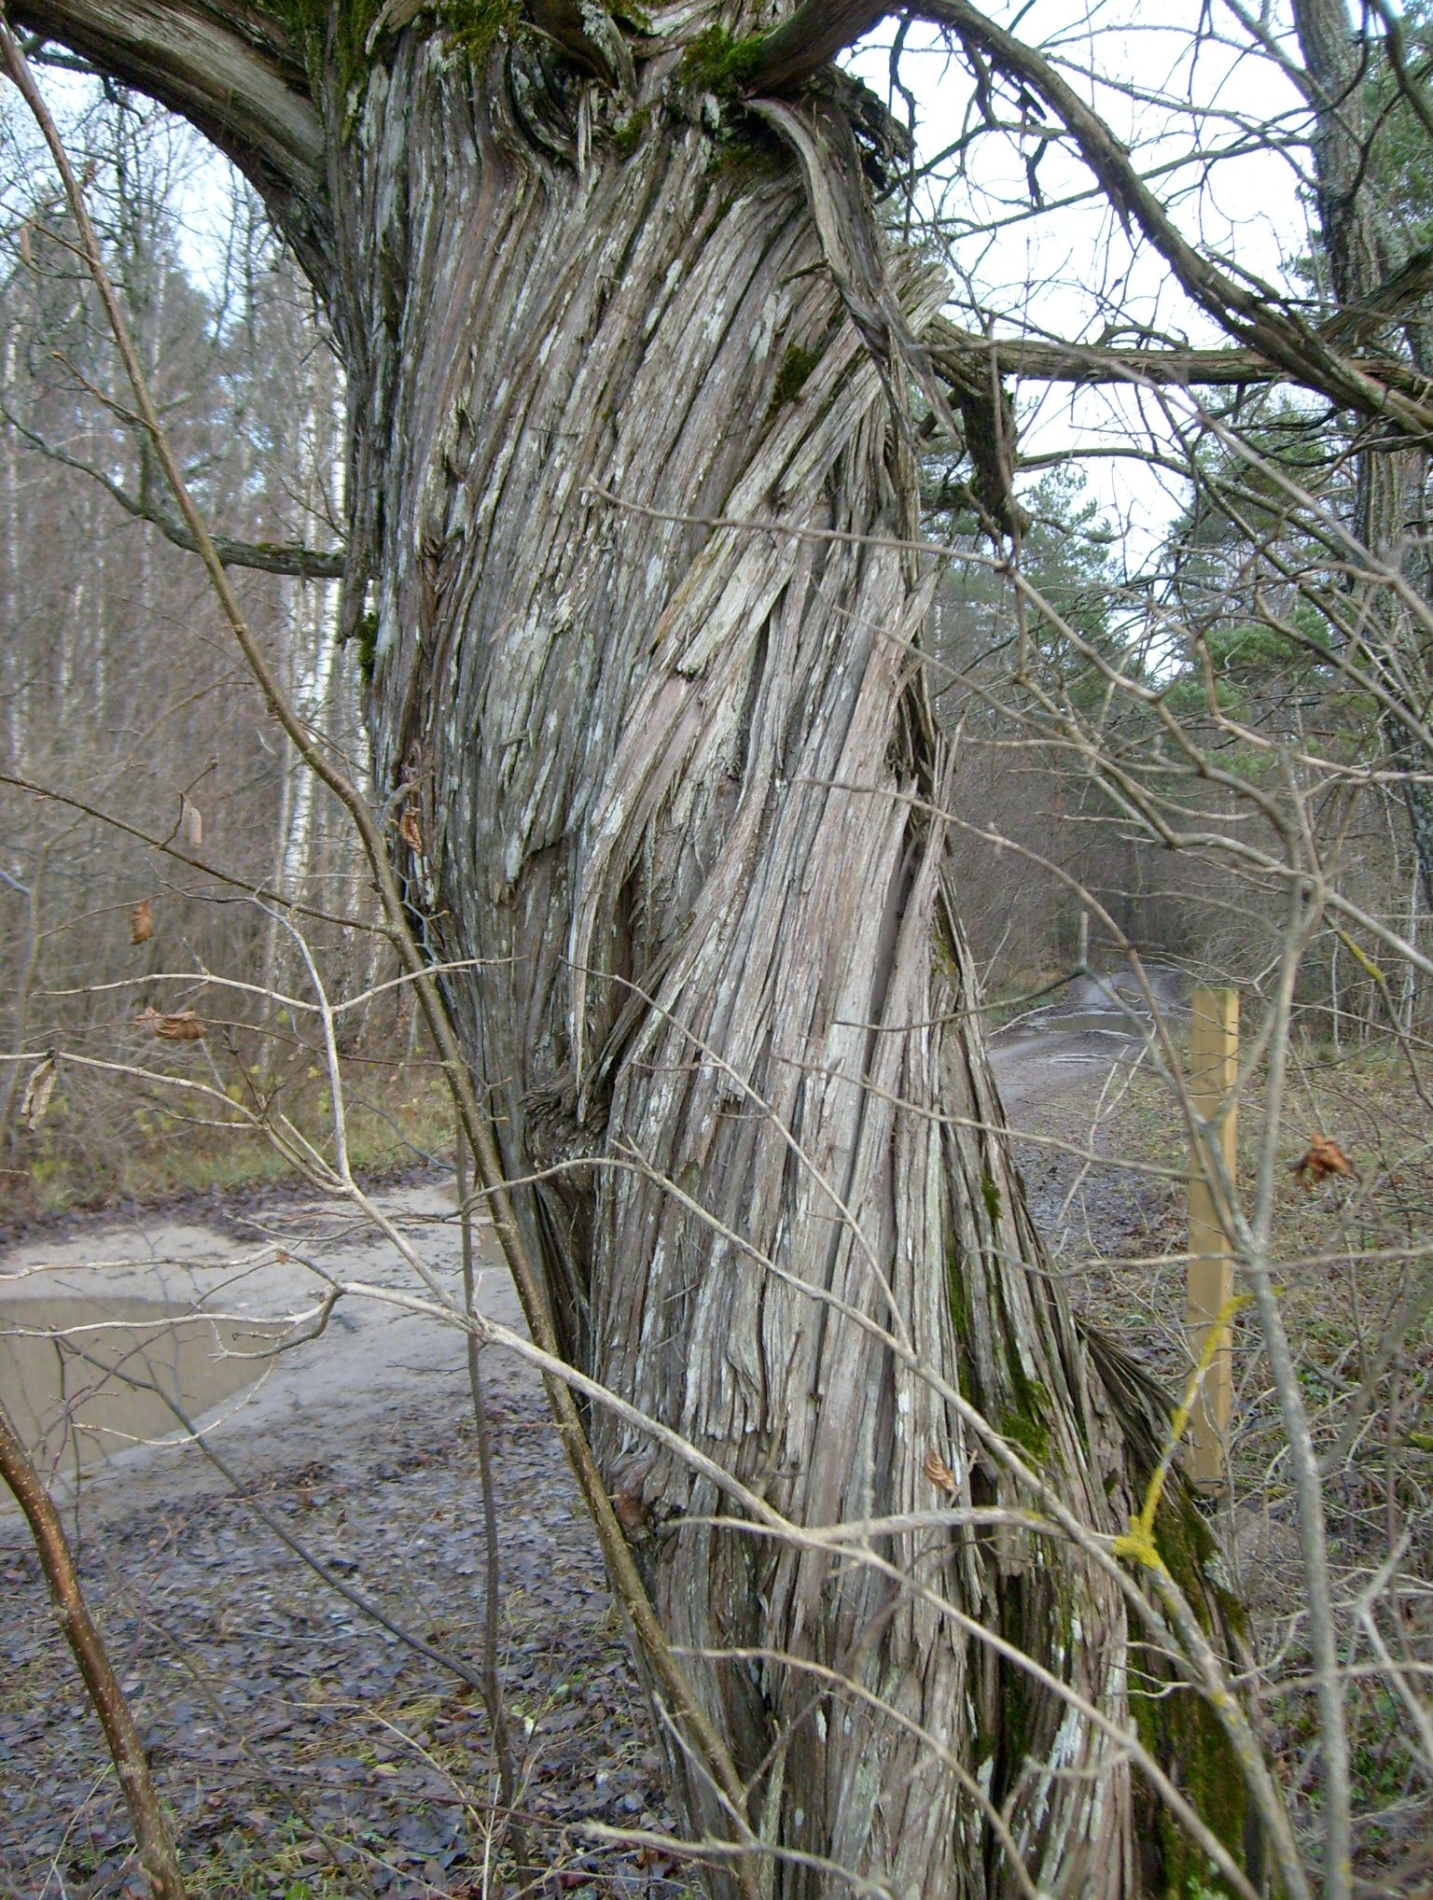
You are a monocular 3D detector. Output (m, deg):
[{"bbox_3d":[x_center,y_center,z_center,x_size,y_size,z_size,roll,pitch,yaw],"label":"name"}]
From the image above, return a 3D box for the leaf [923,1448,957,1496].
[{"bbox_3d":[0.185,0.432,1.600,0.022,0.042,0.018,-27,0,0],"label":"leaf"}]

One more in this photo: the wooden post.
[{"bbox_3d":[1.308,0.766,5.100,0.090,1.320,0.090,2,2,34],"label":"wooden post"}]

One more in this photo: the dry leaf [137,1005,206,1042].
[{"bbox_3d":[-0.409,0.055,1.450,0.050,0.027,0.030,0,2,0],"label":"dry leaf"}]

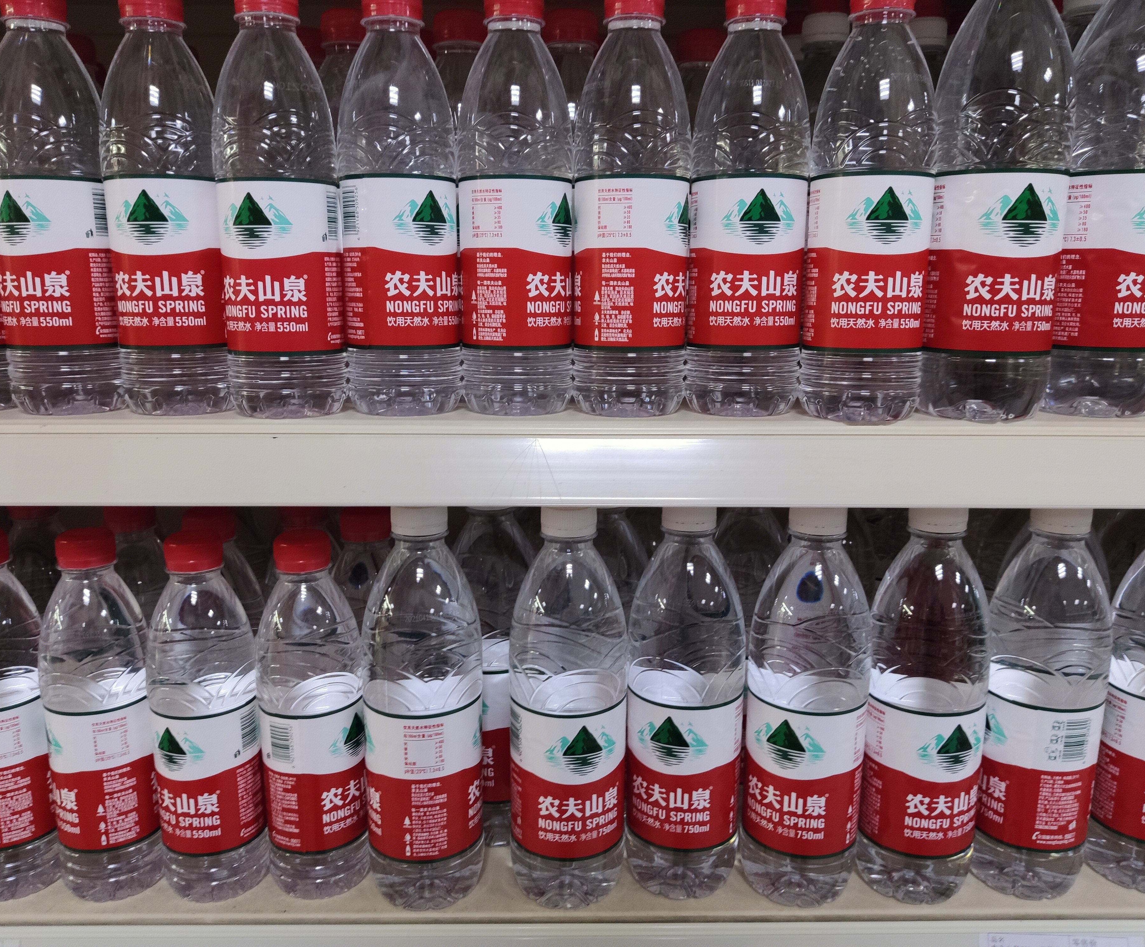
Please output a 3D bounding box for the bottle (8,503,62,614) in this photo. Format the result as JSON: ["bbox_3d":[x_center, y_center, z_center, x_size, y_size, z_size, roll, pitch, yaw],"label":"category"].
[{"bbox_3d":[-0.392,0.125,0.711,0.065,0.230,0.065,0,12,0],"label":"bottle"}]

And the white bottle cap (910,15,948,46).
[{"bbox_3d":[0.255,-0.315,0.689,0.033,0.020,0.033,4,12,19],"label":"white bottle cap"}]

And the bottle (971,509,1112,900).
[{"bbox_3d":[0.302,0.140,0.610,0.073,0.259,0.073,6,13,27],"label":"bottle"}]

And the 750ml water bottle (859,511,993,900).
[{"bbox_3d":[0.225,0.141,0.604,0.073,0.259,0.073,-2,12,-10],"label":"750ml water bottle"}]

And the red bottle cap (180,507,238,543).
[{"bbox_3d":[-0.247,0.035,0.643,0.033,0.018,0.033,-4,12,-21],"label":"red bottle cap"}]

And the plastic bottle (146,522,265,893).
[{"bbox_3d":[-0.229,0.149,0.596,0.065,0.230,0.065,2,12,7],"label":"plastic bottle"}]

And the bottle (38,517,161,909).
[{"bbox_3d":[-0.296,0.148,0.598,0.065,0.230,0.065,0,12,0],"label":"bottle"}]

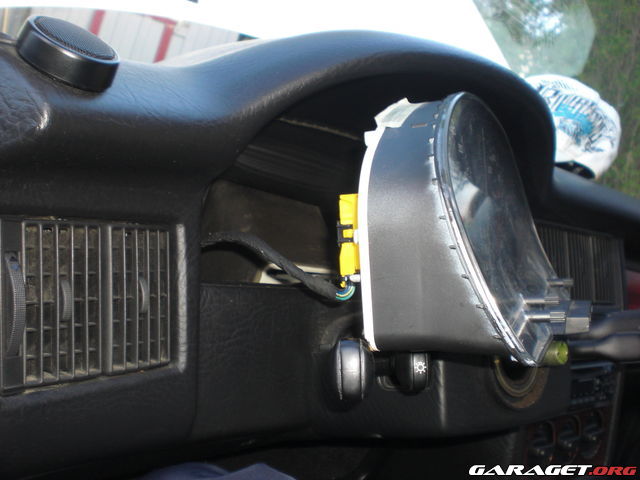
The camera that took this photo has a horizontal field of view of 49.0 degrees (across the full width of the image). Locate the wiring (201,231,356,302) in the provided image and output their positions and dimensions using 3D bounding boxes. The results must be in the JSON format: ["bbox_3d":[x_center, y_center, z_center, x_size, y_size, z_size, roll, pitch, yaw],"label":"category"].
[{"bbox_3d":[-0.031,0.019,0.515,0.150,0.040,0.040,26,12,29],"label":"wiring"}]

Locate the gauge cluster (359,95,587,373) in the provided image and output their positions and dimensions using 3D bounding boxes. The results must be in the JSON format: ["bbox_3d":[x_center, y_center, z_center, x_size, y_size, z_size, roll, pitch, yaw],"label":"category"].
[{"bbox_3d":[0.138,-0.021,0.553,0.115,0.168,0.330,-1,2,24],"label":"gauge cluster"}]

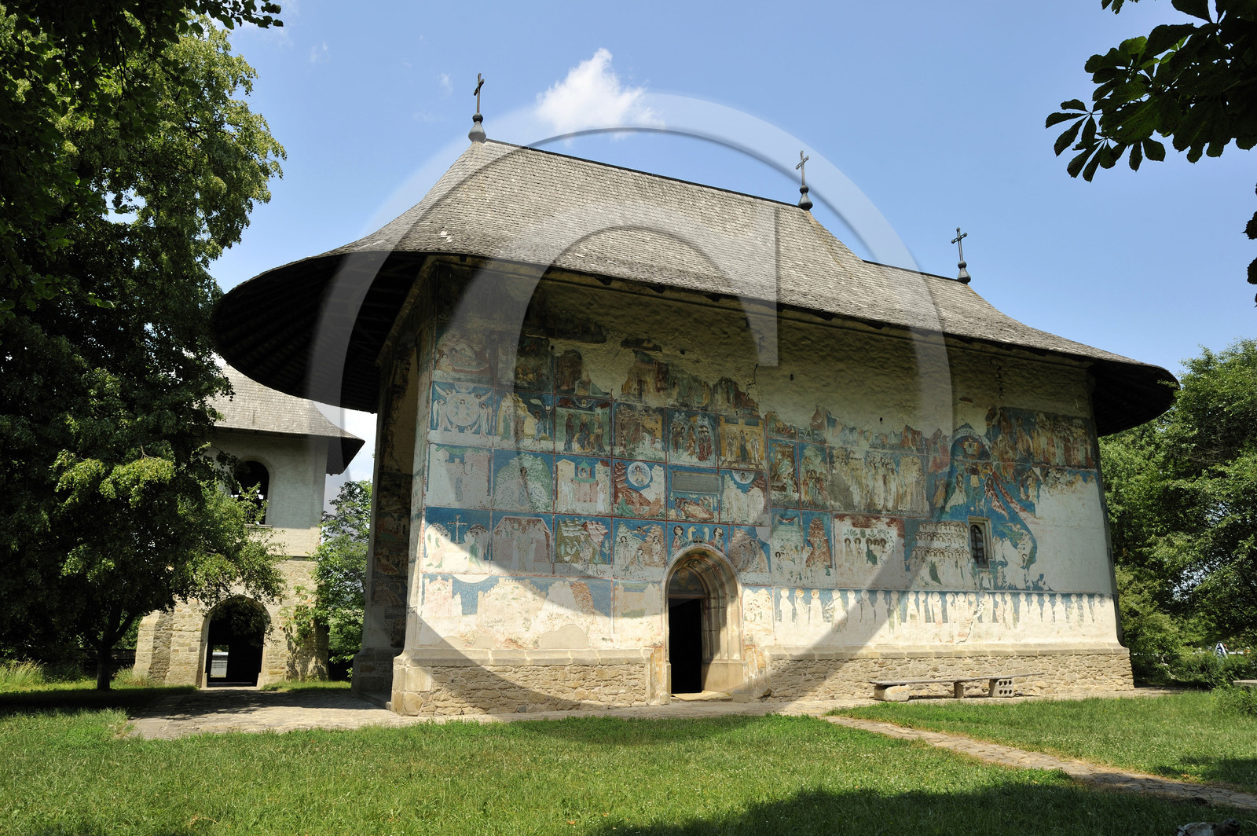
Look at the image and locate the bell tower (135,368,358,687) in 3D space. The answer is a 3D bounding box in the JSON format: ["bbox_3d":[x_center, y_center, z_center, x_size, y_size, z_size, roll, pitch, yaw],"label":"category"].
[{"bbox_3d":[-13.666,2.756,32.760,6.888,13.120,6.954,6,-15,-23],"label":"bell tower"}]

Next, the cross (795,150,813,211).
[{"bbox_3d":[6.016,-8.142,31.096,0.528,2.272,0.784,6,-15,-23],"label":"cross"}]

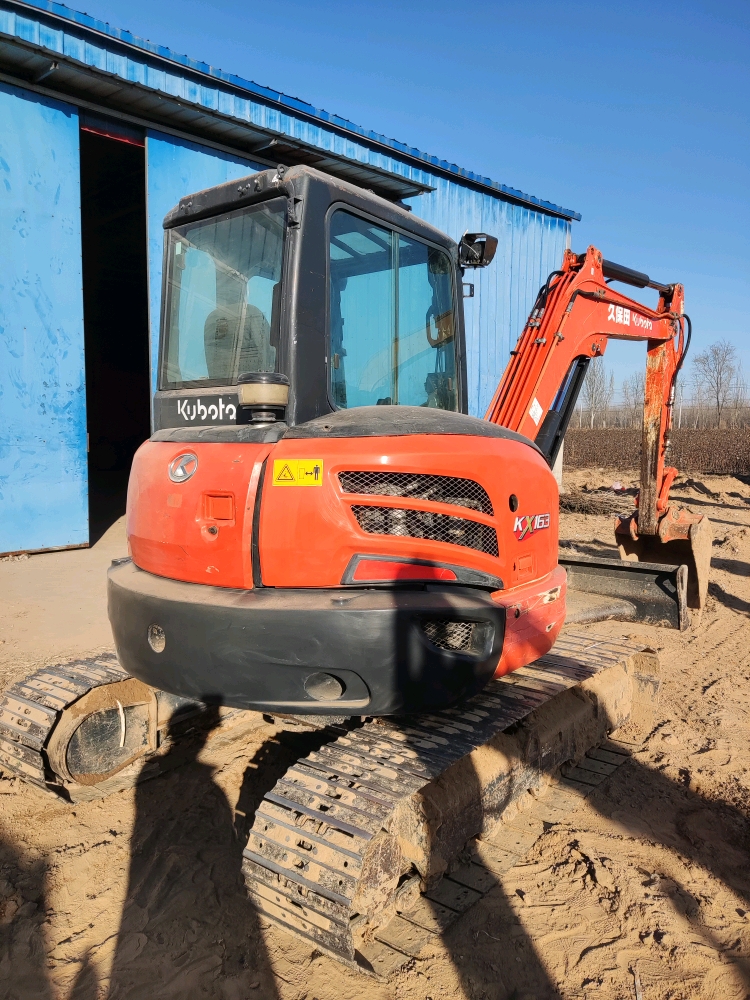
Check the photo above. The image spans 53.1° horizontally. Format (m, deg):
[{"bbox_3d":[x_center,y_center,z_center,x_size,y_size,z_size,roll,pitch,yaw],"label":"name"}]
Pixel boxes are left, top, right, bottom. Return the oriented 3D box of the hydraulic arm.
[{"bbox_3d":[1.545,-0.314,4.999,0.610,2.560,2.920,4,6,38],"label":"hydraulic arm"}]

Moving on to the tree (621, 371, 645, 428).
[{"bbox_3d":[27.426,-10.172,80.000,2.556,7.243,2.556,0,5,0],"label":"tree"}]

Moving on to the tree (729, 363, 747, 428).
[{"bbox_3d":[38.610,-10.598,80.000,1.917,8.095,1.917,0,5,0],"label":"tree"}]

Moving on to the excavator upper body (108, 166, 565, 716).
[{"bbox_3d":[-0.140,-0.345,3.284,1.850,1.950,1.950,4,6,38],"label":"excavator upper body"}]

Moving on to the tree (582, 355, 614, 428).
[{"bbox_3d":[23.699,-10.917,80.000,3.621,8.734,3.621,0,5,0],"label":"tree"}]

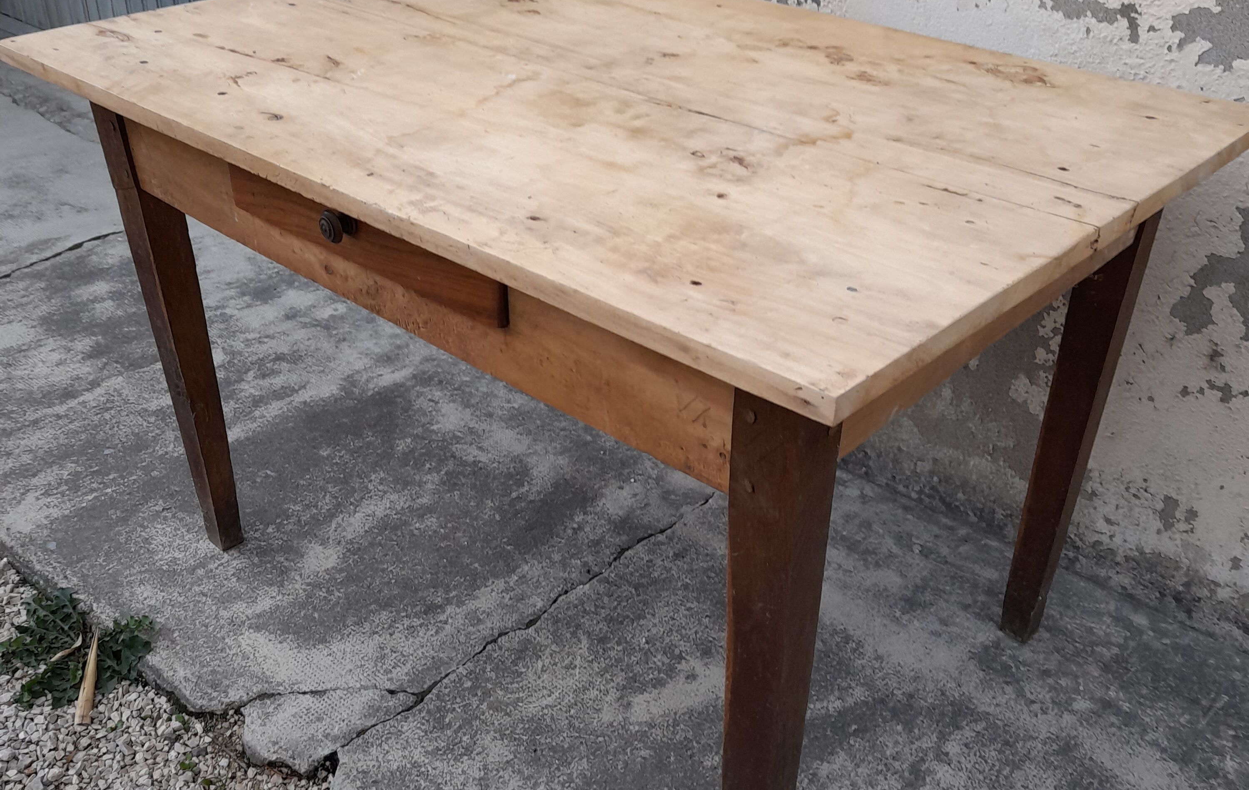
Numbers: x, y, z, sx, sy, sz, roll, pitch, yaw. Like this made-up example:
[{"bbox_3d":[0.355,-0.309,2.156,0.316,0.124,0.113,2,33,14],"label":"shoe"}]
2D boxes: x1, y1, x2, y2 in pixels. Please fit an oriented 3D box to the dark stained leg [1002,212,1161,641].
[{"bbox_3d":[0.576,0.022,1.525,0.062,0.745,0.060,26,40,35],"label":"dark stained leg"}]

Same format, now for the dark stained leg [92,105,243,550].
[{"bbox_3d":[-0.631,-0.089,1.700,0.062,0.749,0.060,26,40,35],"label":"dark stained leg"}]

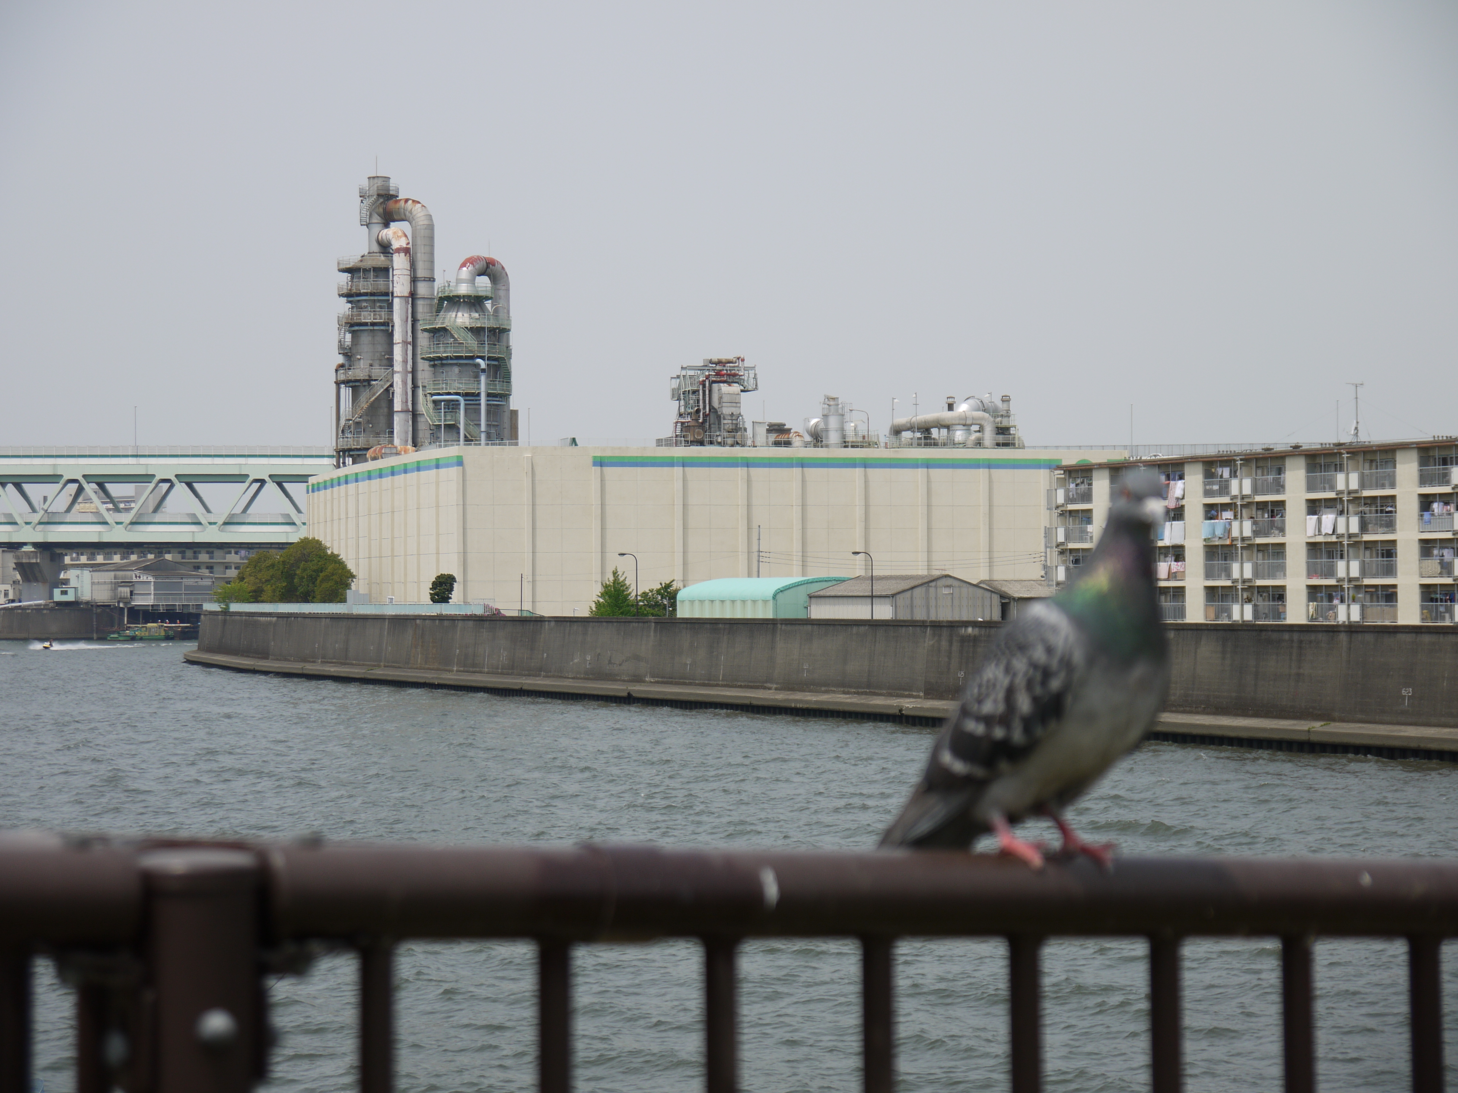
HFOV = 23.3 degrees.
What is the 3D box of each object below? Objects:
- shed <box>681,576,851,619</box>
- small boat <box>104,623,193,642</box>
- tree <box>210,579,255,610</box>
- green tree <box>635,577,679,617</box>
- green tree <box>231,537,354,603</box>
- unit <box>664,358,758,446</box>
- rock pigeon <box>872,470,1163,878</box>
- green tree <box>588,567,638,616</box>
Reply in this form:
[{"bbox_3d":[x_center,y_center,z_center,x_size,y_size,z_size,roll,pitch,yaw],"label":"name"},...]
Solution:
[{"bbox_3d":[3.390,4.517,244.500,8.000,4.700,17.000,0,-1,-23],"label":"shed"},{"bbox_3d":[-95.631,13.932,583.000,14.200,3.200,3.800,0,-1,3],"label":"small boat"},{"bbox_3d":[-49.774,4.874,355.000,4.300,3.500,4.000,0,-1,0],"label":"tree"},{"bbox_3d":[-5.148,4.715,260.000,3.600,4.800,3.500,0,-1,0],"label":"green tree"},{"bbox_3d":[-43.157,3.880,350.000,12.000,9.400,10.500,0,-1,0],"label":"green tree"},{"bbox_3d":[-1.547,-12.625,310.000,7.000,8.000,6.000,0,-1,-13],"label":"unit"},{"bbox_3d":[0.214,0.088,2.560,0.215,0.286,0.125,-1,-1,35],"label":"rock pigeon"},{"bbox_3d":[-8.562,4.356,262.000,3.800,5.700,3.700,0,-1,0],"label":"green tree"}]

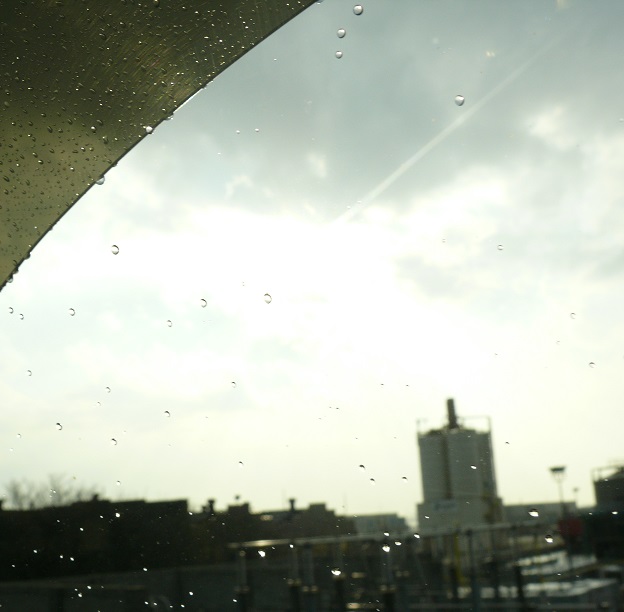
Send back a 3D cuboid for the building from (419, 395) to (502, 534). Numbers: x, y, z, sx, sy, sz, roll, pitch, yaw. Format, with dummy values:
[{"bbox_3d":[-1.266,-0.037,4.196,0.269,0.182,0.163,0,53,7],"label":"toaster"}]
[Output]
[{"bbox_3d":[18.920,21.650,106.180,8.620,19.320,7.410,-11,-17,25],"label":"building"}]

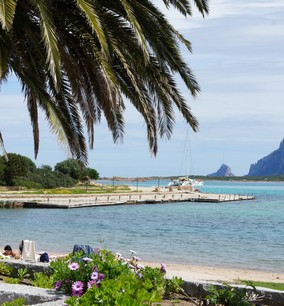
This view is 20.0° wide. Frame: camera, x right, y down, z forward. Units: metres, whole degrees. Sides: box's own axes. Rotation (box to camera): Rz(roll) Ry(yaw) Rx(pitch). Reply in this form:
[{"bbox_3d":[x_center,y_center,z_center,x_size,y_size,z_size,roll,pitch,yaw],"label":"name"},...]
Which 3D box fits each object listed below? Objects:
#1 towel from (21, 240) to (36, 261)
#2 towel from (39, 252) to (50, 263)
[{"bbox_3d":[-2.254,1.945,16.000,0.300,0.410,0.170,0,-2,-8],"label":"towel"},{"bbox_3d":[-1.933,2.085,16.000,0.230,0.200,0.190,0,-2,-7],"label":"towel"}]

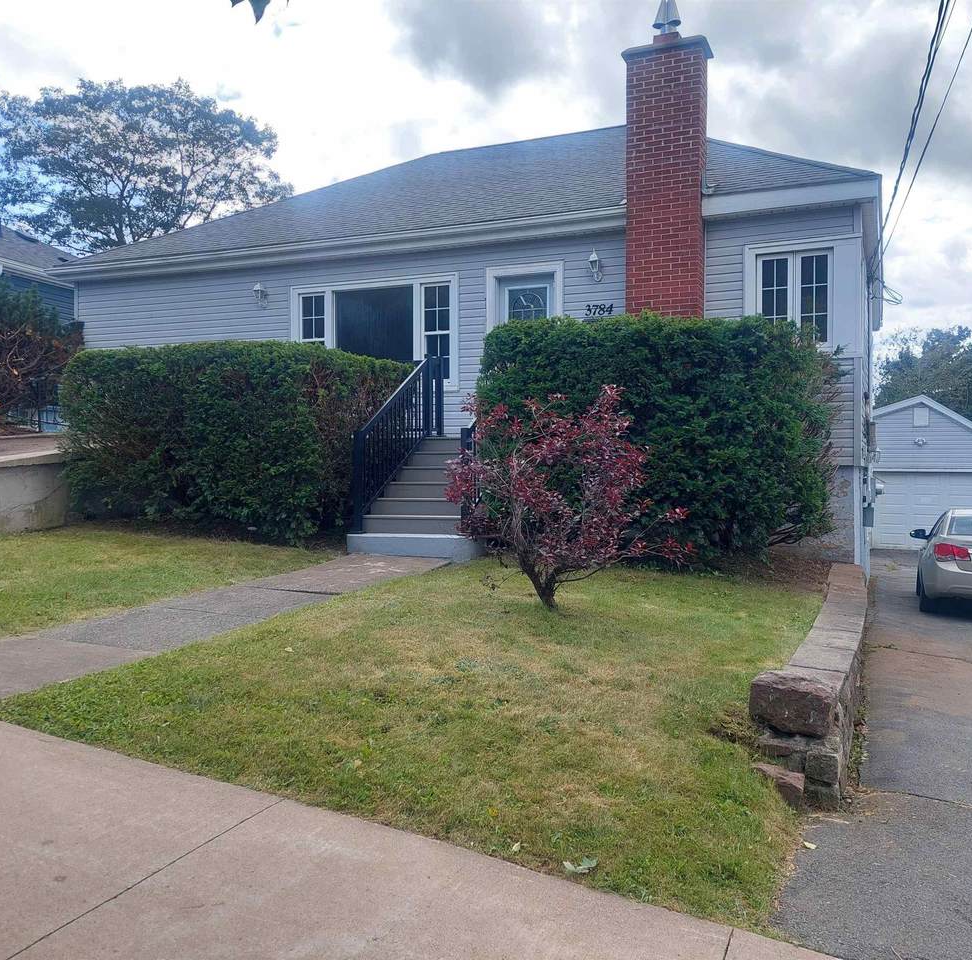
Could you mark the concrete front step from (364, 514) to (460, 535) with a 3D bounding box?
[{"bbox_3d":[-0.674,0.482,9.615,1.330,0.178,0.290,0,1,22],"label":"concrete front step"}]

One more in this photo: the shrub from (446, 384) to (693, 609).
[{"bbox_3d":[0.670,0.130,7.100,1.900,1.800,1.750,0,0,0],"label":"shrub"}]

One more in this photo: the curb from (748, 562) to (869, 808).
[{"bbox_3d":[2.733,1.245,7.058,0.390,0.620,6.100,0,1,24],"label":"curb"}]

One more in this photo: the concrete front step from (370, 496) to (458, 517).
[{"bbox_3d":[-0.577,0.303,9.854,1.330,0.179,0.290,0,1,22],"label":"concrete front step"}]

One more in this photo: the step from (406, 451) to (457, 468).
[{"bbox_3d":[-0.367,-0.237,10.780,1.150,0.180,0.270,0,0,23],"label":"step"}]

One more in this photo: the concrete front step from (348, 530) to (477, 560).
[{"bbox_3d":[-0.714,0.683,9.278,1.410,0.225,0.470,0,1,22],"label":"concrete front step"}]

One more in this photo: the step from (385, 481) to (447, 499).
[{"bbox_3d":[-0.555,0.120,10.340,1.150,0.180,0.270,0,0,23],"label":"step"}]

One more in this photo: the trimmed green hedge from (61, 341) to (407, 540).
[{"bbox_3d":[-3.156,-0.437,11.246,3.620,2.230,2.300,0,1,22],"label":"trimmed green hedge"}]

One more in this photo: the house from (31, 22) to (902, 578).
[{"bbox_3d":[0.430,-2.500,15.680,11.800,6.850,9.000,0,0,23],"label":"house"}]

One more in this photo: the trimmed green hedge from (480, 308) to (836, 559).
[{"bbox_3d":[1.767,-0.358,9.177,3.280,2.290,1.850,0,1,22],"label":"trimmed green hedge"}]

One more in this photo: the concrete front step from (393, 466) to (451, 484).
[{"bbox_3d":[-0.461,-0.058,10.560,1.150,0.180,0.270,0,0,23],"label":"concrete front step"}]

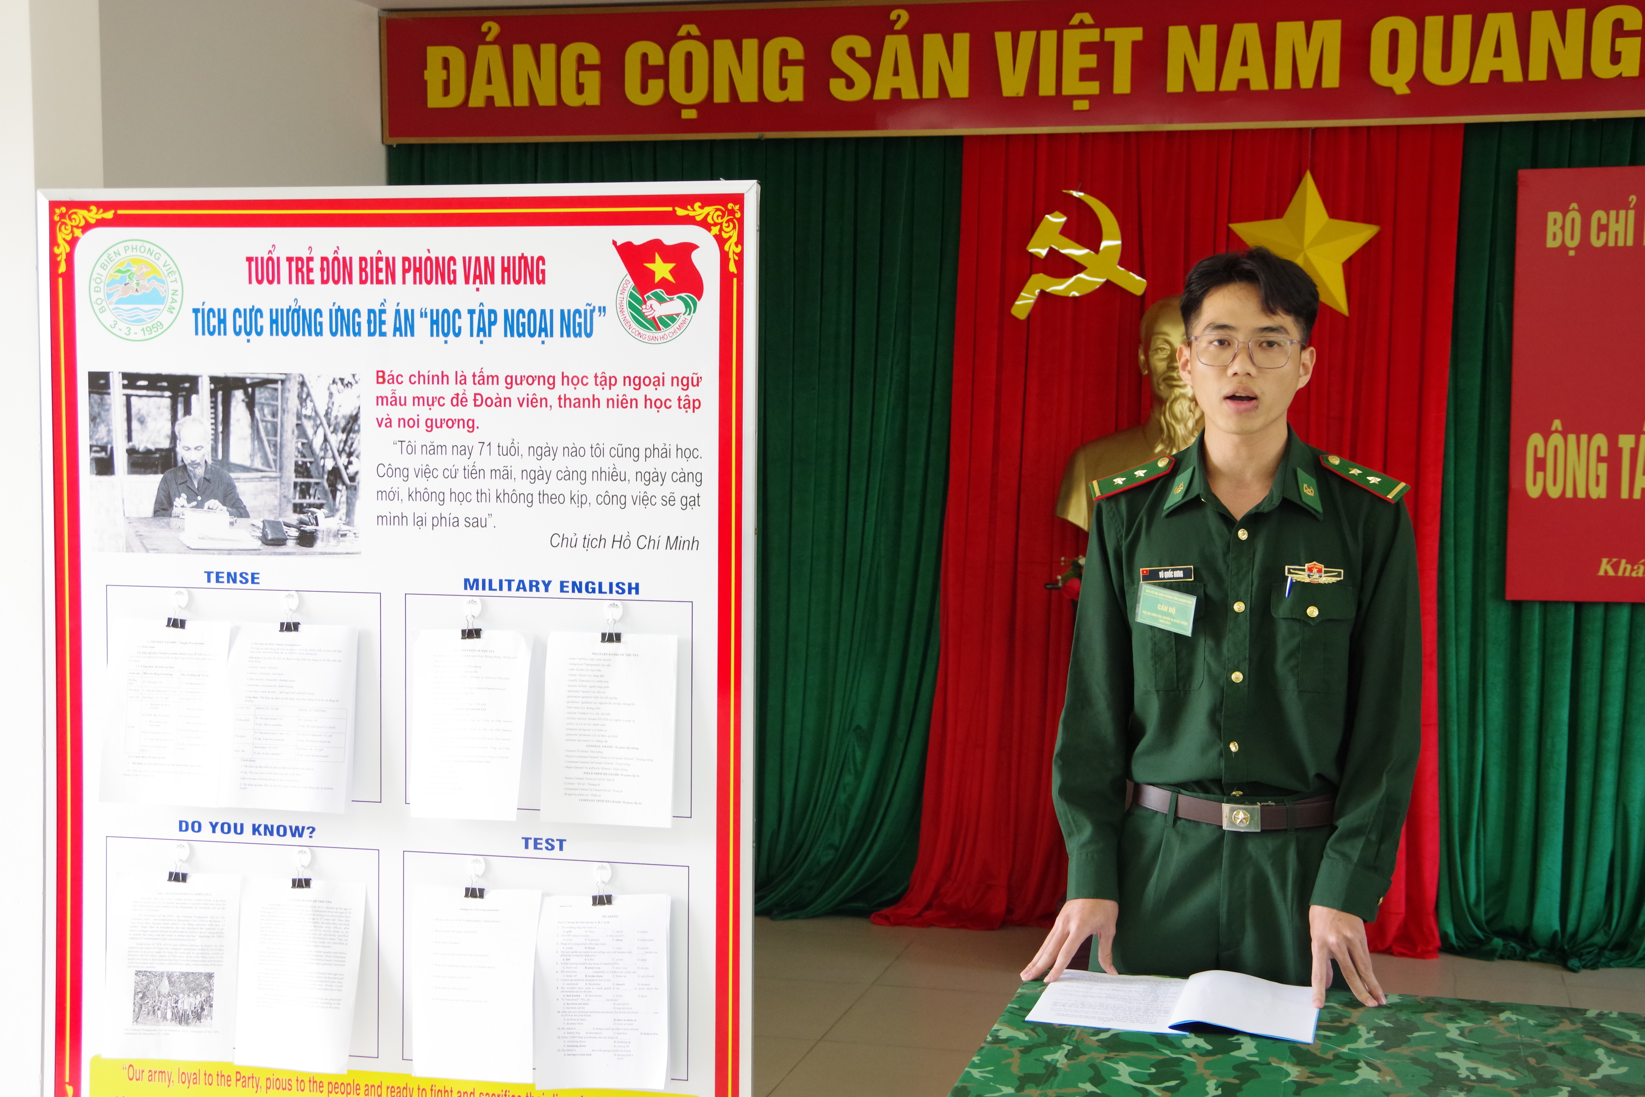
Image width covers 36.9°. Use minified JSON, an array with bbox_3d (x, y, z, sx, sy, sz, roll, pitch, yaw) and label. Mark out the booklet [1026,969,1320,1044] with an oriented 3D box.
[{"bbox_3d":[0.477,0.596,3.288,0.370,0.025,0.310,1,4,13],"label":"booklet"}]

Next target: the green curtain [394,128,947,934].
[{"bbox_3d":[-0.477,-0.100,7.526,1.830,2.400,0.200,1,4,13],"label":"green curtain"}]

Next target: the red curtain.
[{"bbox_3d":[0.976,-0.068,7.178,1.680,2.400,0.200,1,4,13],"label":"red curtain"}]

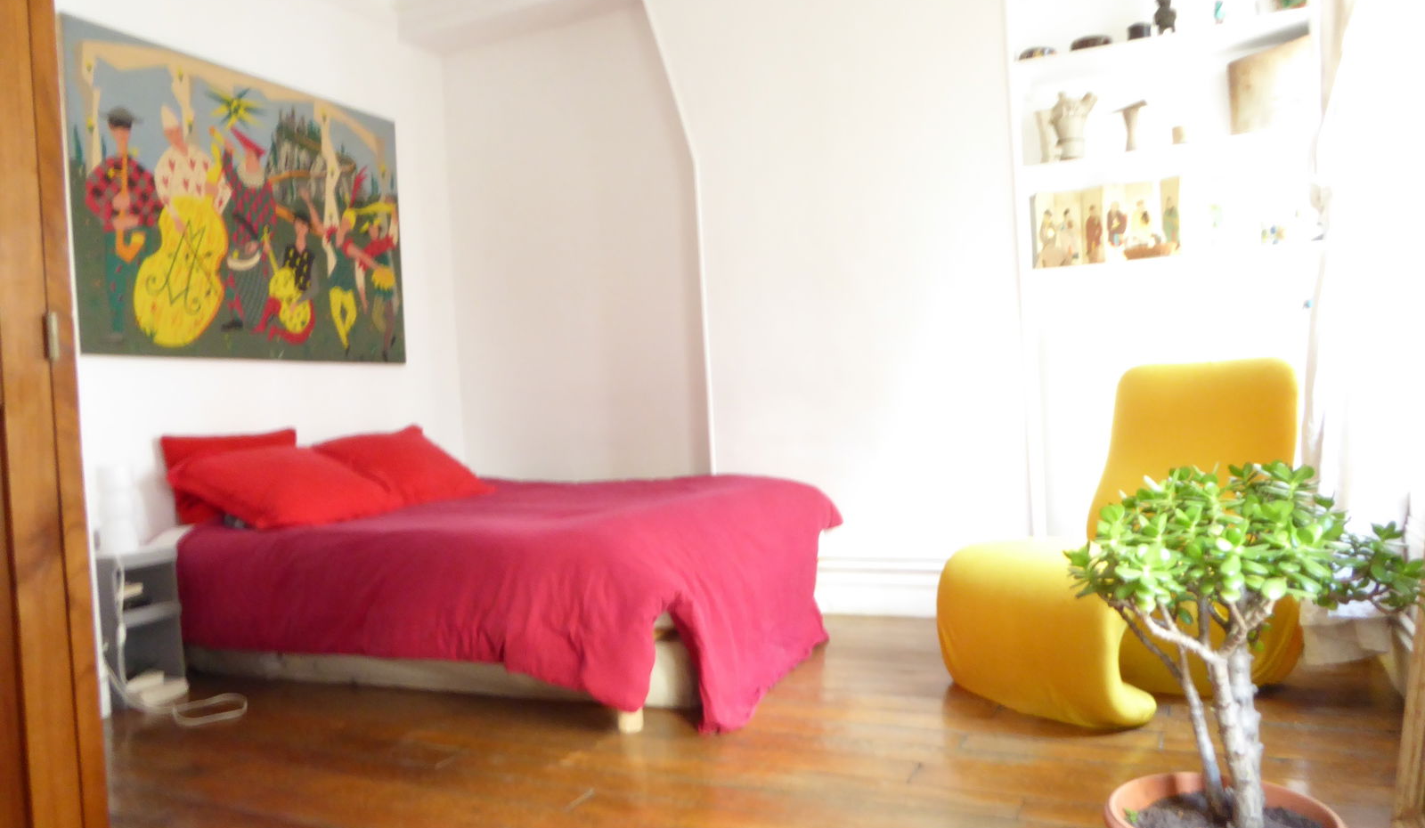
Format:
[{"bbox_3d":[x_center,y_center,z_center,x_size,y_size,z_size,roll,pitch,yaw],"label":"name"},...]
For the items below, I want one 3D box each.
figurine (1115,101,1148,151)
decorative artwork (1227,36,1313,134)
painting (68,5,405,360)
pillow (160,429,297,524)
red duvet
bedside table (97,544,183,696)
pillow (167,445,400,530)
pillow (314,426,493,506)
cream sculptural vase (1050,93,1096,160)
[{"bbox_3d":[1.463,-0.986,3.440,0.107,0.151,0.087,-2,1,25],"label":"figurine"},{"bbox_3d":[1.846,-1.058,3.270,0.244,0.262,0.113,-2,1,25],"label":"decorative artwork"},{"bbox_3d":[-1.806,-0.786,3.977,0.030,1.140,1.535,-2,1,25],"label":"painting"},{"bbox_3d":[-1.753,0.227,3.666,0.113,0.331,0.548,-19,-6,25],"label":"pillow"},{"bbox_3d":[-0.662,0.577,3.556,2.001,0.552,1.462,-2,1,25],"label":"red duvet"},{"bbox_3d":[-1.926,0.684,3.242,0.278,0.474,0.213,-2,1,25],"label":"bedside table"},{"bbox_3d":[-1.536,0.252,3.554,0.487,0.139,0.609,25,12,23],"label":"pillow"},{"bbox_3d":[-1.281,0.209,4.173,0.505,0.131,0.609,30,14,21],"label":"pillow"},{"bbox_3d":[1.253,-0.995,3.427,0.142,0.244,0.135,-3,1,26],"label":"cream sculptural vase"}]

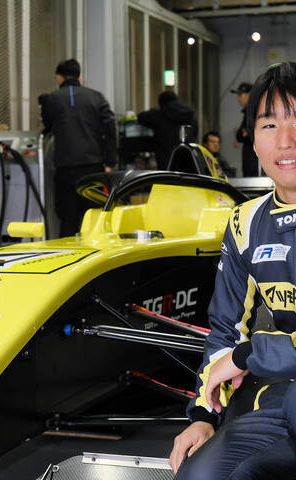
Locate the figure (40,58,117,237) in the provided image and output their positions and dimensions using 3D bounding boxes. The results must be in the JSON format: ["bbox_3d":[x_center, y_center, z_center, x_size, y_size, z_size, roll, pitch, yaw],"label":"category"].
[{"bbox_3d":[-0.550,-0.580,7.600,0.600,1.710,0.420,0,4,0],"label":"figure"}]

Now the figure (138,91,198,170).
[{"bbox_3d":[0.220,-0.690,9.800,0.540,1.650,0.480,-2,4,-34],"label":"figure"}]

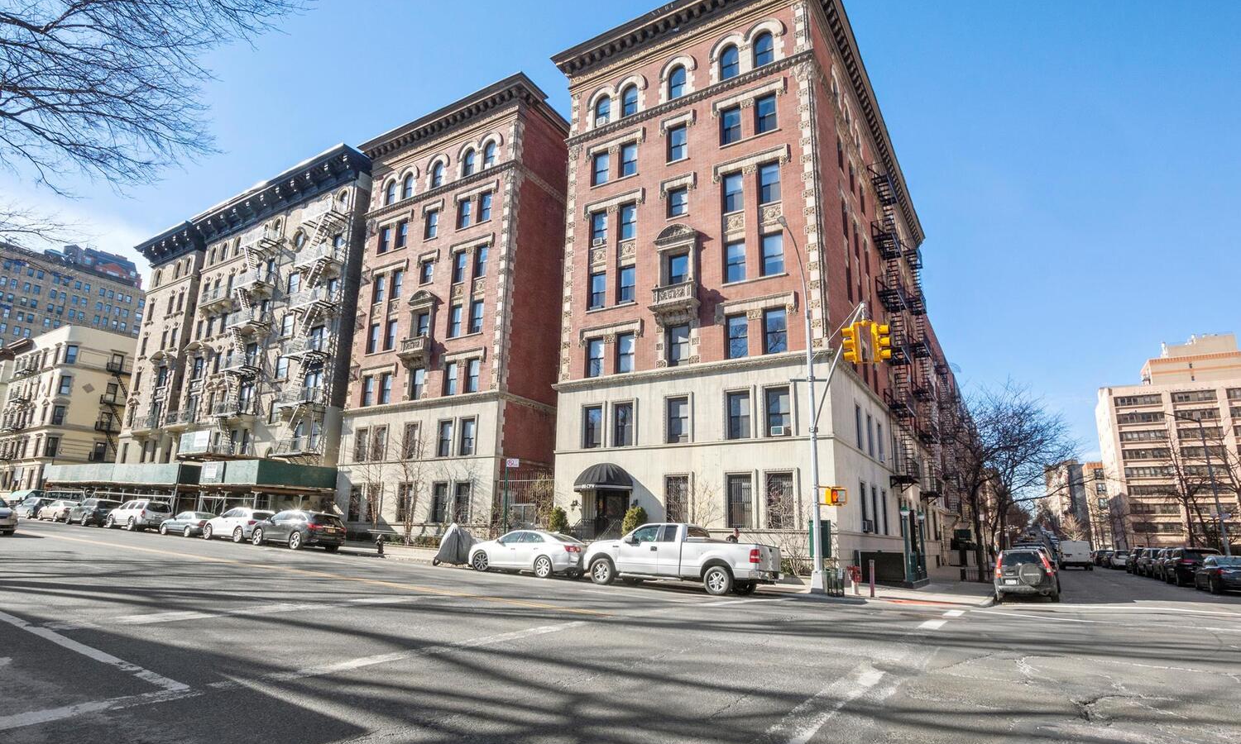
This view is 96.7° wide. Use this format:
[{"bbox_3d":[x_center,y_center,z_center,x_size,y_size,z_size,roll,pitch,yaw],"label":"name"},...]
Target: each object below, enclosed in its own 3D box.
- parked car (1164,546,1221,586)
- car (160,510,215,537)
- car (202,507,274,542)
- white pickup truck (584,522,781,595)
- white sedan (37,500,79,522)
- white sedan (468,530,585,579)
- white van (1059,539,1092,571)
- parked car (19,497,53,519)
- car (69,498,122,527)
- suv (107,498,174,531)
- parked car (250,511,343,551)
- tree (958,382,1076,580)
[{"bbox_3d":[29.735,10.154,28.714,1.930,1.760,4.800,-8,-16,35],"label":"parked car"},{"bbox_3d":[-25.840,9.176,33.445,4.550,1.430,1.770,-6,-14,28],"label":"car"},{"bbox_3d":[-19.534,7.940,28.683,4.650,1.640,1.900,-6,-18,28],"label":"car"},{"bbox_3d":[1.664,5.549,16.778,5.850,1.920,2.030,-7,-18,29],"label":"white pickup truck"},{"bbox_3d":[-40.179,10.105,40.017,4.700,1.460,1.800,-6,-18,28],"label":"white sedan"},{"bbox_3d":[-3.234,6.443,19.777,4.860,1.460,1.860,-7,-18,28],"label":"white sedan"},{"bbox_3d":[35.270,14.257,42.834,1.840,1.880,4.750,-8,-16,35],"label":"white van"},{"bbox_3d":[-48.035,11.340,45.557,4.400,1.570,1.760,-6,-14,28],"label":"parked car"},{"bbox_3d":[-37.797,10.136,39.648,4.650,1.680,1.860,-6,-14,28],"label":"car"},{"bbox_3d":[-30.395,9.086,34.949,4.750,1.800,1.860,-6,-18,28],"label":"suv"},{"bbox_3d":[-15.516,7.559,26.589,4.880,1.700,1.950,-6,-17,26],"label":"parked car"},{"bbox_3d":[20.667,5.572,28.900,5.354,10.058,5.354,-8,-15,34],"label":"tree"}]

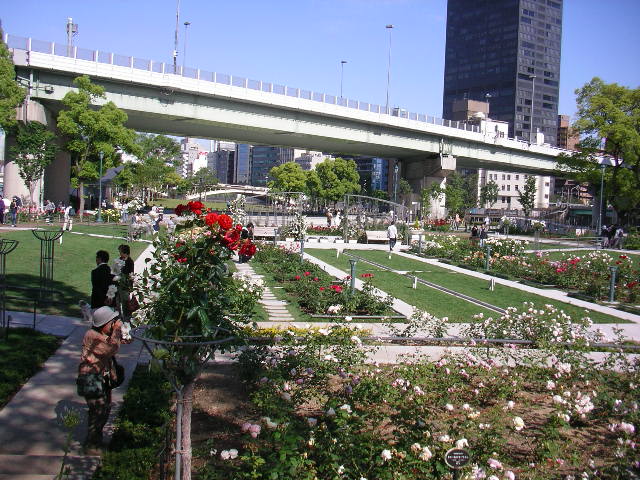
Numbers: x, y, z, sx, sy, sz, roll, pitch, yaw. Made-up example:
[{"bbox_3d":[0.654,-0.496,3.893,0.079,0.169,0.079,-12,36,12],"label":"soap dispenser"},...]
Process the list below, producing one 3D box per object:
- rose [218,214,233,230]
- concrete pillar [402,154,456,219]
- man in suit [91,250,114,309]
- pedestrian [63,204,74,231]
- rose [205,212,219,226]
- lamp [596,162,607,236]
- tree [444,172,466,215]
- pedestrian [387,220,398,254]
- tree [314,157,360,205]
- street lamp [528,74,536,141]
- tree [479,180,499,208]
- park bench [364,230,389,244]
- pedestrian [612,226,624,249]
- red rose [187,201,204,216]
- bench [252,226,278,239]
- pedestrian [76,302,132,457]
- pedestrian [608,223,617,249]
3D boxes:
[{"bbox_3d":[-0.718,-0.133,5.200,0.115,0.115,0.100,2,3,0],"label":"rose"},{"bbox_3d":[15.730,-7.029,100.091,2.600,10.000,13.000,1,3,-16],"label":"concrete pillar"},{"bbox_3d":[-3.987,1.045,12.544,0.500,1.710,0.320,1,3,-23],"label":"man in suit"},{"bbox_3d":[-16.360,-1.464,44.500,0.480,1.660,0.500,3,4,12],"label":"pedestrian"},{"bbox_3d":[-0.823,-0.153,5.200,0.110,0.110,0.100,2,3,0],"label":"rose"},{"bbox_3d":[25.970,-3.684,63.000,0.500,6.600,0.500,2,3,0],"label":"lamp"},{"bbox_3d":[16.638,-5.096,84.000,2.800,6.400,2.800,2,3,0],"label":"tree"},{"bbox_3d":[4.103,-0.224,39.044,0.500,1.700,0.360,2,3,-6],"label":"pedestrian"},{"bbox_3d":[2.763,-8.211,105.000,7.100,9.200,7.100,2,3,0],"label":"tree"},{"bbox_3d":[32.741,-20.349,106.267,0.400,10.300,1.200,-1,4,-43],"label":"street lamp"},{"bbox_3d":[22.930,-4.945,93.163,2.700,6.300,2.700,2,3,0],"label":"tree"},{"bbox_3d":[3.767,-0.140,45.022,1.650,0.840,0.600,2,3,-7],"label":"park bench"},{"bbox_3d":[21.169,-0.108,48.542,0.420,1.630,0.500,2,3,6],"label":"pedestrian"},{"bbox_3d":[-0.892,-0.226,4.900,0.125,0.110,0.120,2,3,0],"label":"red rose"},{"bbox_3d":[-3.567,-0.423,45.022,1.650,0.840,0.600,2,3,-7],"label":"bench"},{"bbox_3d":[-2.400,1.544,7.600,0.580,1.600,0.520,1,4,-21],"label":"pedestrian"},{"bbox_3d":[20.737,-0.234,48.500,0.420,1.680,0.500,1,4,-18],"label":"pedestrian"}]

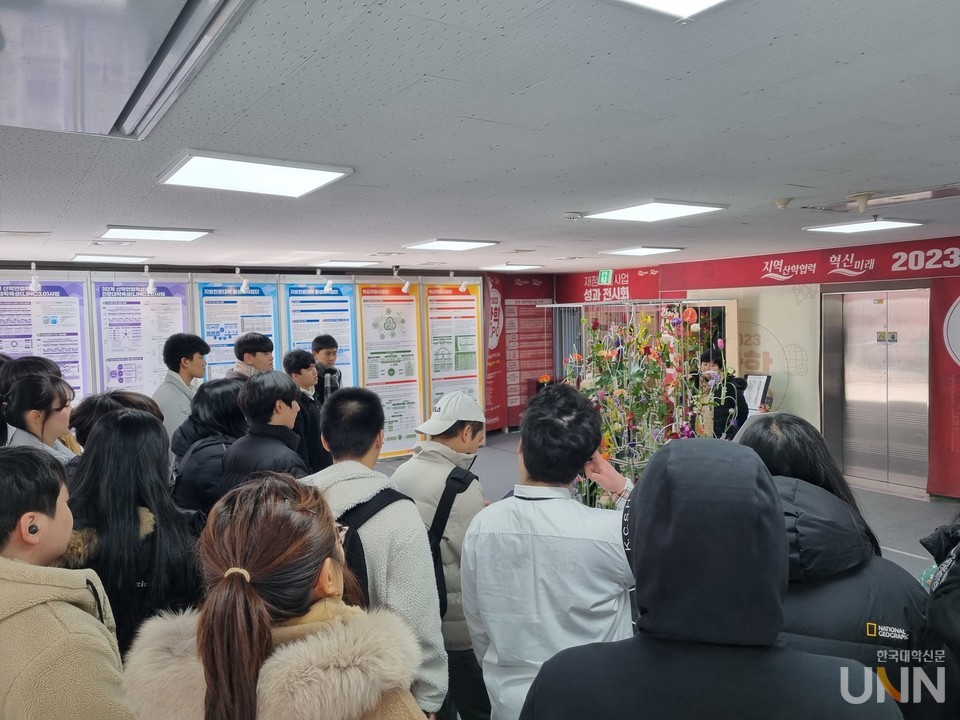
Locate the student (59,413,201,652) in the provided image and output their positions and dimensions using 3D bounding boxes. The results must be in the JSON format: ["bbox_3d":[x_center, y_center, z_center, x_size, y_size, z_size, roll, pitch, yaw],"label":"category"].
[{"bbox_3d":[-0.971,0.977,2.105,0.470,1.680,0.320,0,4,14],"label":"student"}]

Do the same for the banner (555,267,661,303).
[{"bbox_3d":[1.871,-1.096,10.803,0.040,0.500,2.250,-4,5,-33],"label":"banner"}]

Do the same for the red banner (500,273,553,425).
[{"bbox_3d":[0.840,-0.132,11.804,0.990,2.450,0.030,-4,4,-34],"label":"red banner"}]

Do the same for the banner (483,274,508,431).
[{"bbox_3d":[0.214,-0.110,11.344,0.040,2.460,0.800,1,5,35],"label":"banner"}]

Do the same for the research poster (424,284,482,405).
[{"bbox_3d":[-0.359,0.091,10.304,0.900,2.320,0.020,-4,4,-34],"label":"research poster"}]

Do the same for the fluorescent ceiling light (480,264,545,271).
[{"bbox_3d":[0.420,-1.197,9.318,0.610,0.040,0.610,-4,5,-33],"label":"fluorescent ceiling light"}]

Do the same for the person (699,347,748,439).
[{"bbox_3d":[1.891,0.709,5.746,0.460,1.600,0.340,1,4,40],"label":"person"}]

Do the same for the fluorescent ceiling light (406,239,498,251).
[{"bbox_3d":[-0.257,-0.999,6.405,0.610,0.040,0.610,-4,4,-34],"label":"fluorescent ceiling light"}]

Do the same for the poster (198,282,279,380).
[{"bbox_3d":[-2.787,0.226,8.542,0.920,2.240,0.030,-4,5,-33],"label":"poster"}]

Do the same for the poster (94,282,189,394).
[{"bbox_3d":[-3.703,0.308,8.048,0.930,2.320,0.020,-4,4,-34],"label":"poster"}]

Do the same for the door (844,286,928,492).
[{"bbox_3d":[4.379,0.305,7.729,0.060,2.050,0.960,-4,4,-34],"label":"door"}]

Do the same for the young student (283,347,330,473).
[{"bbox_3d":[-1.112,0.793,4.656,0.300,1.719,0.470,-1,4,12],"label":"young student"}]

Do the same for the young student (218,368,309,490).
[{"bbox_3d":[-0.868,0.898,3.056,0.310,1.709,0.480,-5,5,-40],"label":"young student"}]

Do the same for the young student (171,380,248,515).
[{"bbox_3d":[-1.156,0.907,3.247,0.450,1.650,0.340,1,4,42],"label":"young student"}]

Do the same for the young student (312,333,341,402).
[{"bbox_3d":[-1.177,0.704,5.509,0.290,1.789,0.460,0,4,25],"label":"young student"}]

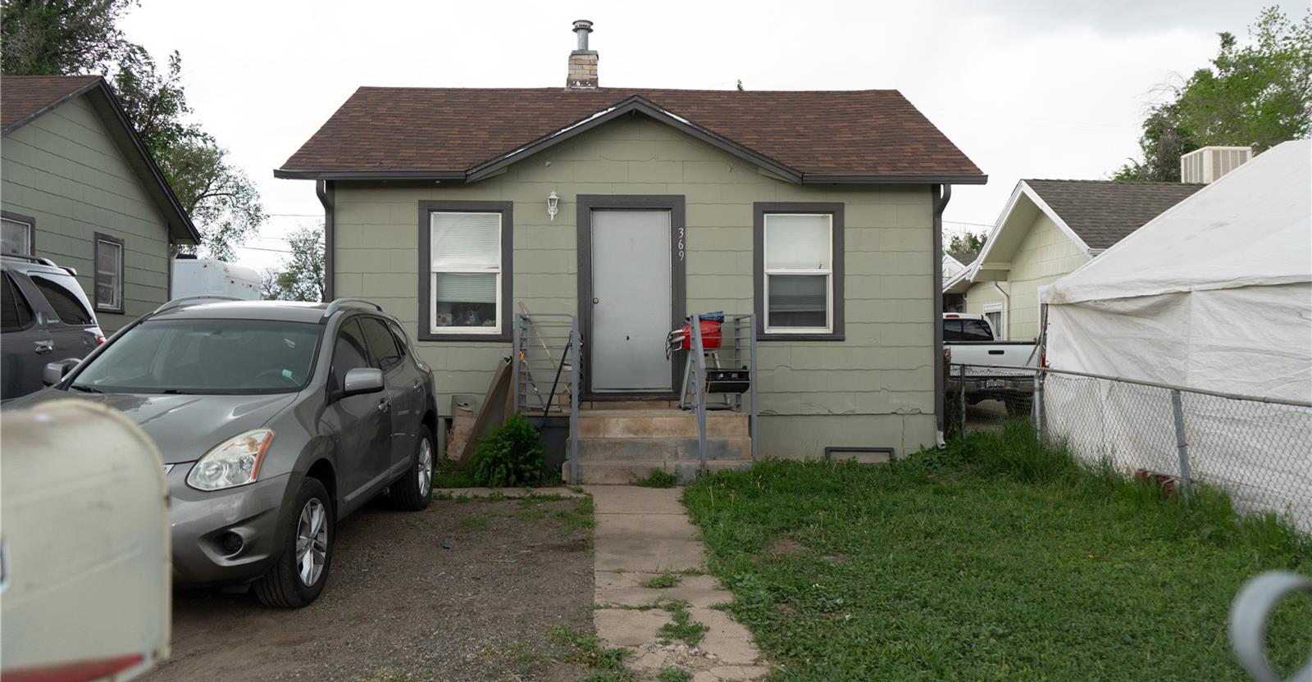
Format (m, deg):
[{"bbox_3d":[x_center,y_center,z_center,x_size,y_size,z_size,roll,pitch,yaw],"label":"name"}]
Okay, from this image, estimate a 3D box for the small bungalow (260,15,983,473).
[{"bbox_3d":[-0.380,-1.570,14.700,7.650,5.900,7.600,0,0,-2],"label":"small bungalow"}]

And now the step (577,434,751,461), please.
[{"bbox_3d":[0.020,1.065,10.200,1.790,0.200,0.350,0,0,-2],"label":"step"}]

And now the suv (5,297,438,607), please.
[{"bbox_3d":[-2.670,0.525,6.700,1.840,1.680,4.660,0,0,-1],"label":"suv"}]

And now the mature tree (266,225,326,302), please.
[{"bbox_3d":[-10.900,-1.200,32.500,3.300,5.200,3.300,0,0,-2],"label":"mature tree"}]

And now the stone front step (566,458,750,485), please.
[{"bbox_3d":[0.020,1.275,9.900,1.810,0.210,0.350,0,0,-2],"label":"stone front step"}]

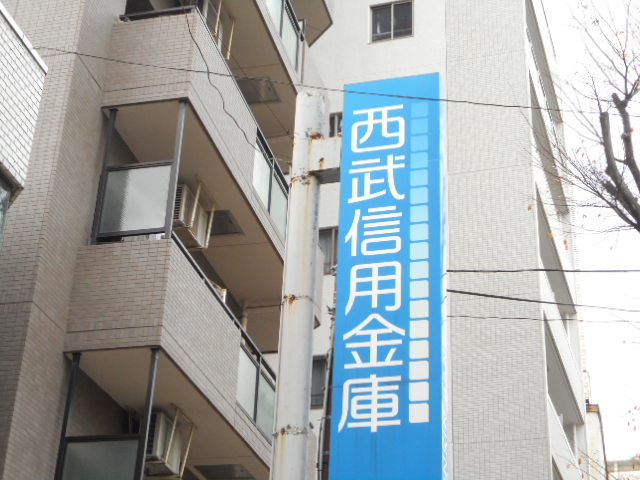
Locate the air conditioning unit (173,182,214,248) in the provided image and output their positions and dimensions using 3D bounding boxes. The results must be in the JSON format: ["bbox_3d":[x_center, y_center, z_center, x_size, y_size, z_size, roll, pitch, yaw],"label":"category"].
[{"bbox_3d":[-1.677,-0.278,15.506,0.285,0.525,0.800,-5,-29,13],"label":"air conditioning unit"}]

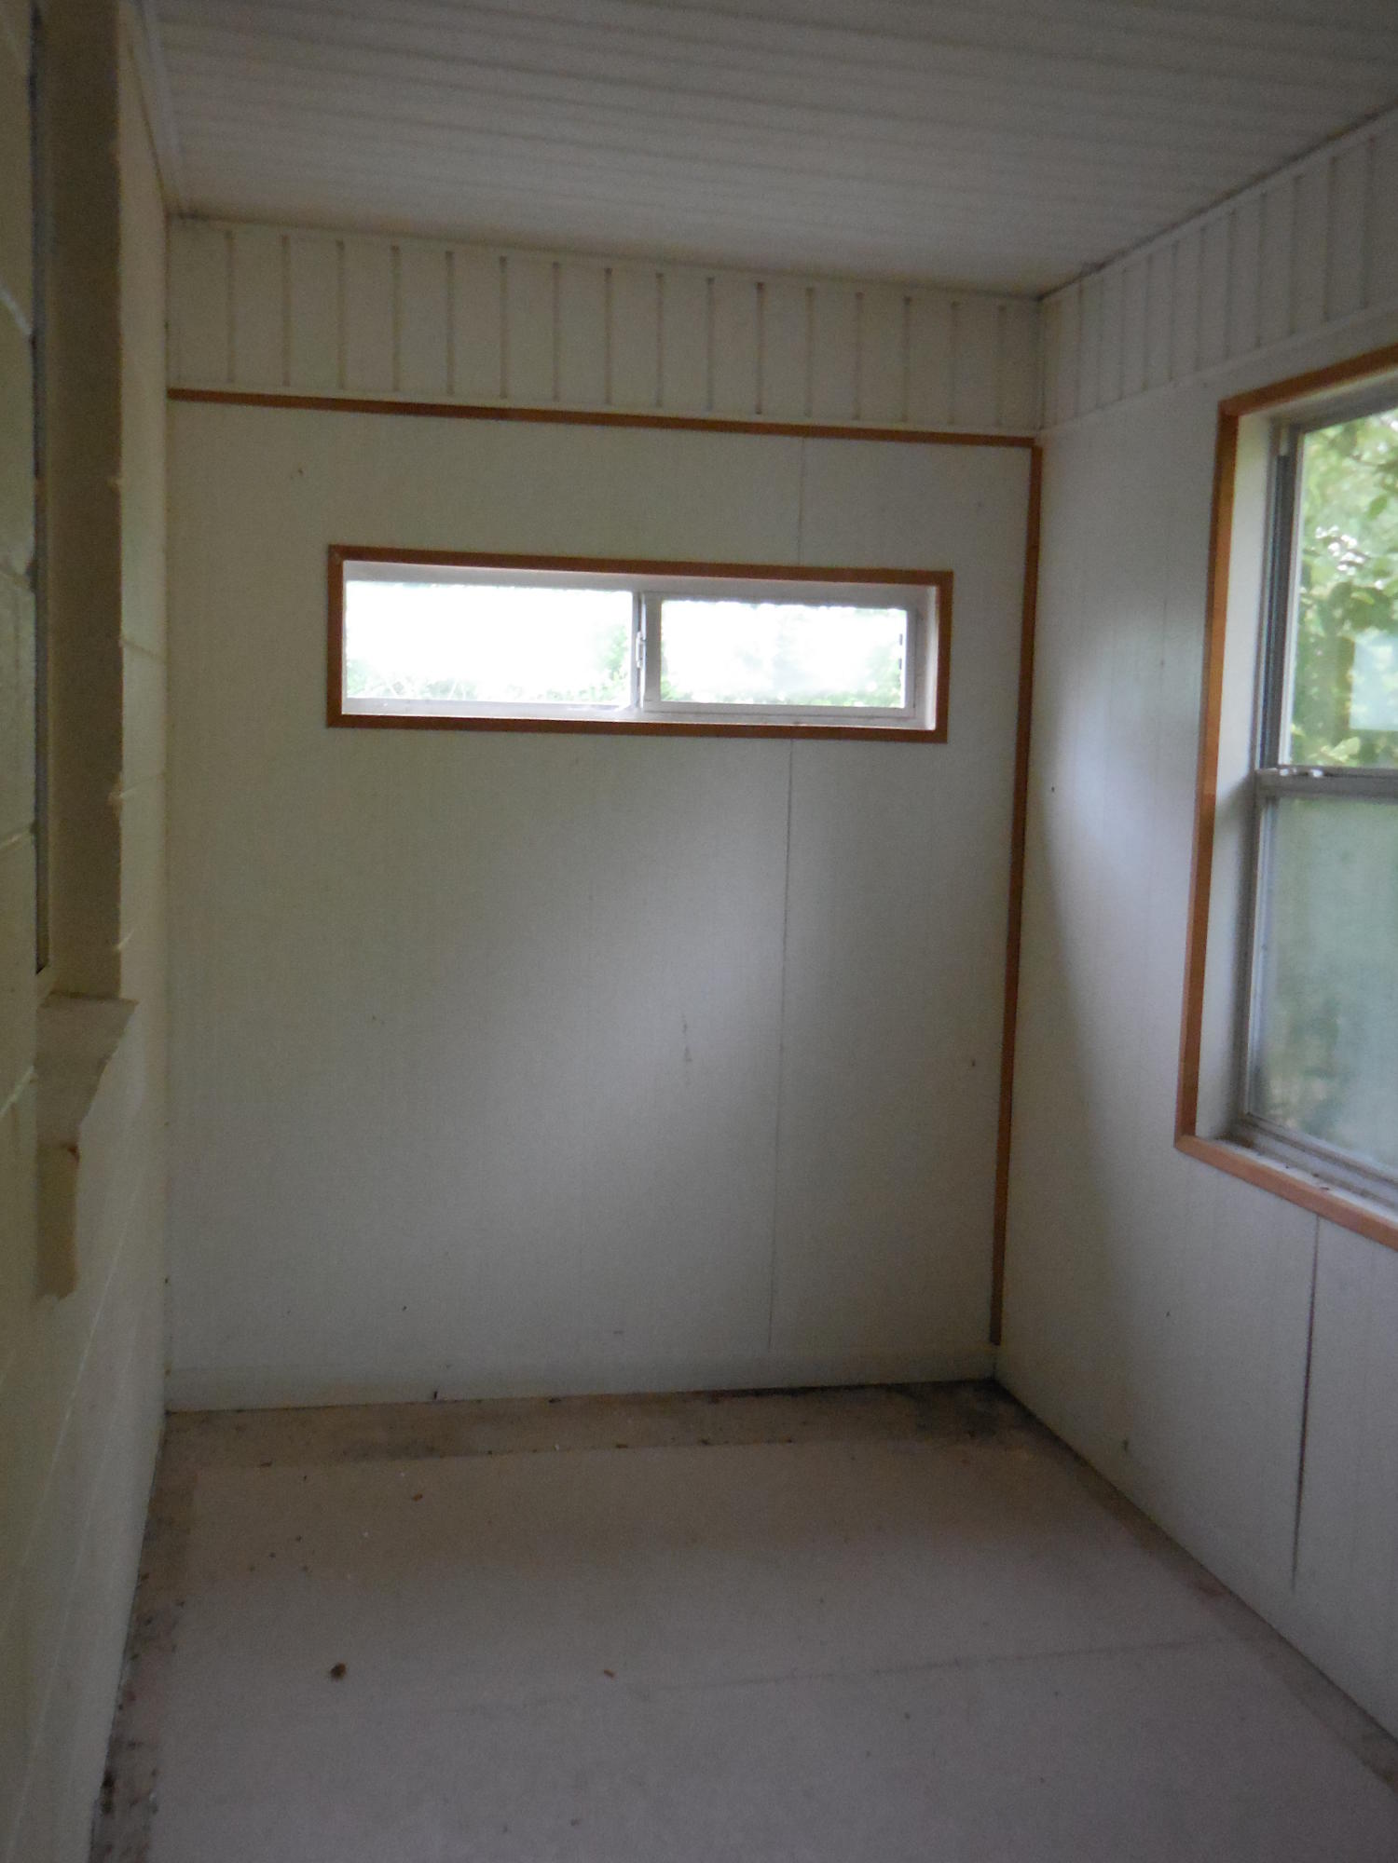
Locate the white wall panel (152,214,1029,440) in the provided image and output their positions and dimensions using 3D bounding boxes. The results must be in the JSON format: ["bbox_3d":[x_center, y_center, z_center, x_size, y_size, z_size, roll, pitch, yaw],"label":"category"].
[{"bbox_3d":[-0.140,-1.158,3.473,1.720,0.305,0.040,0,7,-13],"label":"white wall panel"}]

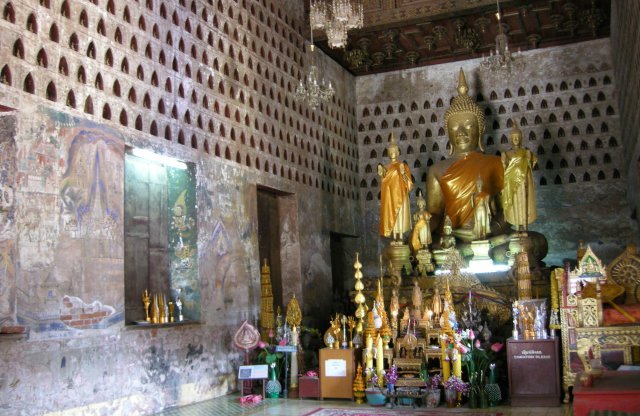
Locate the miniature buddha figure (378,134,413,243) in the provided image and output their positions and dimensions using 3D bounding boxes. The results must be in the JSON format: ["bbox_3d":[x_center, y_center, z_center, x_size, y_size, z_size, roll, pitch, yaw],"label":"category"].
[{"bbox_3d":[1.397,-0.342,12.312,0.530,1.900,0.430,-5,-8,22],"label":"miniature buddha figure"}]

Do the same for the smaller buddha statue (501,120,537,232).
[{"bbox_3d":[3.752,-0.622,12.684,0.660,2.120,0.500,-5,-8,23],"label":"smaller buddha statue"}]

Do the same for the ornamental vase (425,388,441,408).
[{"bbox_3d":[1.562,2.645,9.240,0.220,0.270,0.220,-5,-8,23],"label":"ornamental vase"}]

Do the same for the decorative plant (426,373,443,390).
[{"bbox_3d":[1.491,2.259,8.668,0.200,0.230,0.190,-5,-8,22],"label":"decorative plant"}]

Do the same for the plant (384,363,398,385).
[{"bbox_3d":[0.947,2.197,8.783,0.180,0.260,0.170,-5,-8,22],"label":"plant"}]

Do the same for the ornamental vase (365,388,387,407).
[{"bbox_3d":[0.747,2.544,8.961,0.280,0.205,0.280,-2,-7,0],"label":"ornamental vase"}]

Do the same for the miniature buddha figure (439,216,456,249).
[{"bbox_3d":[2.252,0.450,11.758,0.310,0.590,0.250,-5,-8,22],"label":"miniature buddha figure"}]

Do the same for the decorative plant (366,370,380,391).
[{"bbox_3d":[0.770,2.468,9.580,0.200,0.300,0.200,-5,-8,23],"label":"decorative plant"}]

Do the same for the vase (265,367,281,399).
[{"bbox_3d":[-0.741,2.753,10.500,0.235,0.480,0.235,-2,-7,0],"label":"vase"}]

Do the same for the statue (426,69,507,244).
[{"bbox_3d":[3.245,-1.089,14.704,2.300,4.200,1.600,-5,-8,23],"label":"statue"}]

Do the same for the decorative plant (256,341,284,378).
[{"bbox_3d":[-0.741,2.268,9.964,0.400,0.530,0.360,-5,-8,22],"label":"decorative plant"}]

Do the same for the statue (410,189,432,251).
[{"bbox_3d":[1.808,0.241,11.858,0.350,1.080,0.270,-5,-8,22],"label":"statue"}]

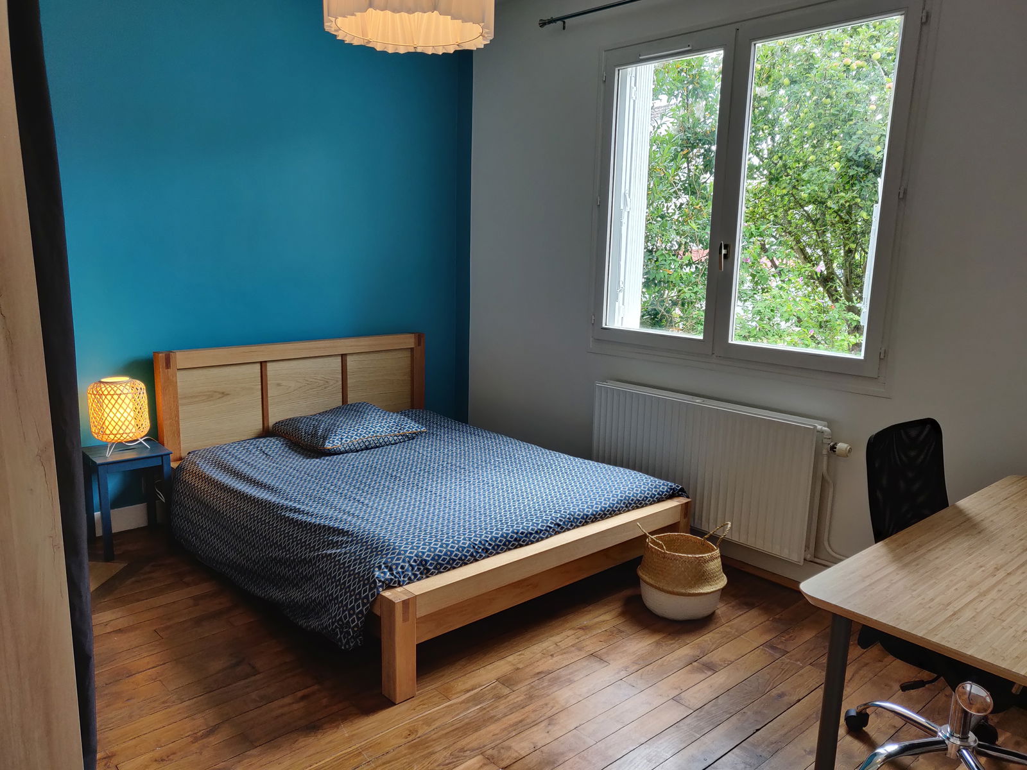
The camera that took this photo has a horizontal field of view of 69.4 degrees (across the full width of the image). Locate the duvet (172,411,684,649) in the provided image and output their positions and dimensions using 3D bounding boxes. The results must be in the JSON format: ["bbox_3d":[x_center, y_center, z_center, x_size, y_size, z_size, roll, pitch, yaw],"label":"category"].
[{"bbox_3d":[-0.531,0.522,3.503,1.700,0.345,1.950,-7,13,-43],"label":"duvet"}]

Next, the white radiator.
[{"bbox_3d":[0.847,0.367,3.487,0.100,0.588,1.187,-7,13,-41],"label":"white radiator"}]

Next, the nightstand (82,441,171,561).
[{"bbox_3d":[-1.791,0.533,3.473,0.325,0.447,0.283,-7,13,-41],"label":"nightstand"}]

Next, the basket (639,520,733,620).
[{"bbox_3d":[0.689,0.736,3.028,0.375,0.336,0.365,4,10,14],"label":"basket"}]

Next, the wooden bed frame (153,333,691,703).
[{"bbox_3d":[-0.490,0.342,3.517,1.583,0.881,2.084,-7,13,-43],"label":"wooden bed frame"}]

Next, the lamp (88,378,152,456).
[{"bbox_3d":[-1.827,0.141,3.437,0.250,0.336,0.250,-7,13,-41],"label":"lamp"}]

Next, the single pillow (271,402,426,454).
[{"bbox_3d":[-0.892,0.216,3.929,0.640,0.170,0.600,-7,13,-43],"label":"single pillow"}]

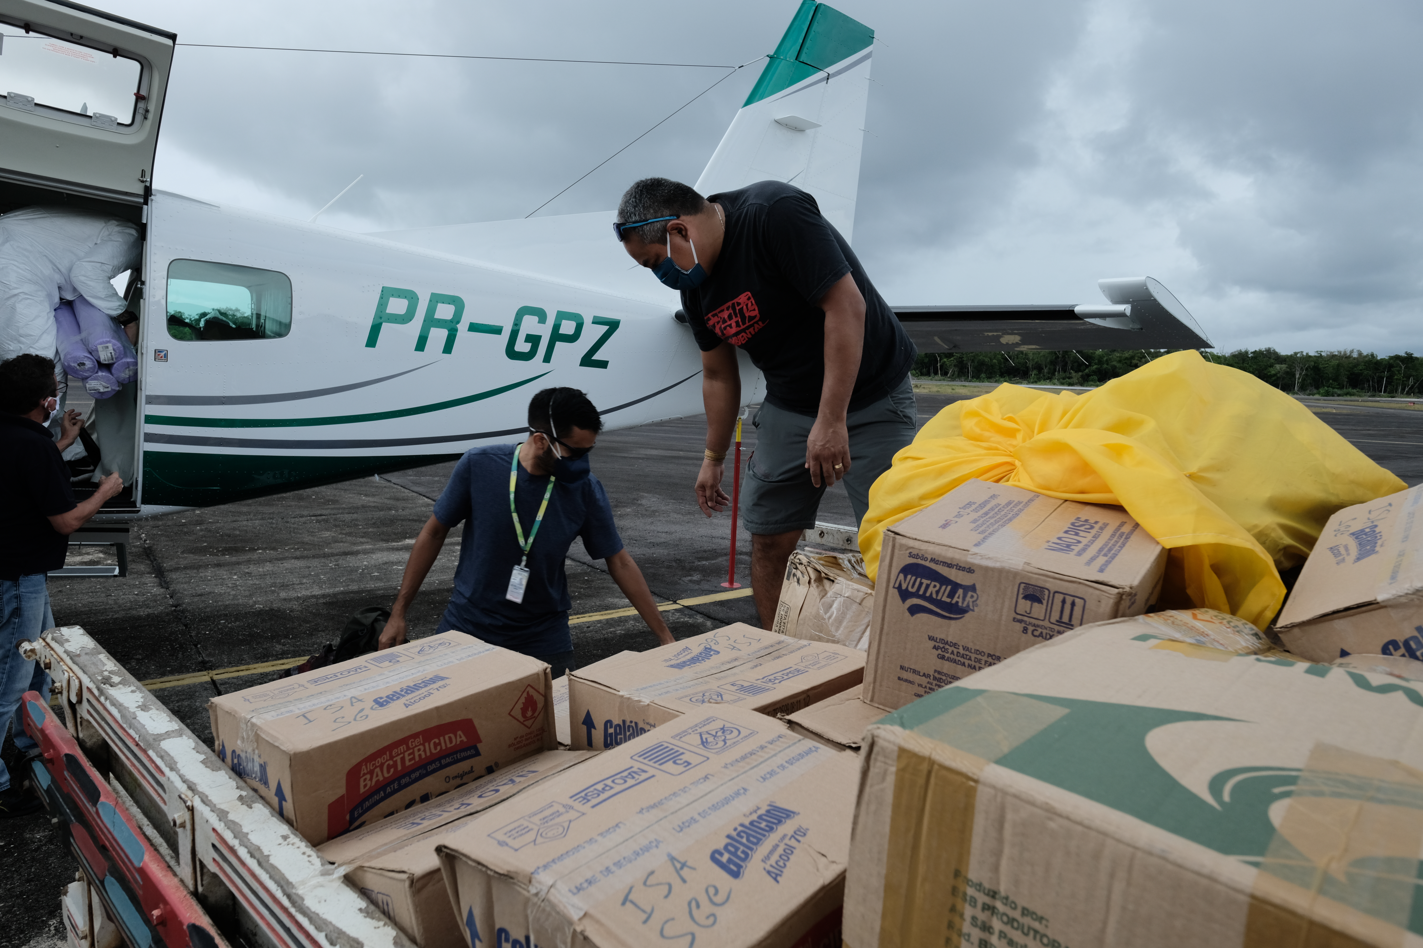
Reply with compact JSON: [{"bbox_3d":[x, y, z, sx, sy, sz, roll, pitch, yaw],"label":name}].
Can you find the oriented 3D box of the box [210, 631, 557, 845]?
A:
[{"bbox_3d":[-0.356,0.311,0.924,0.230,0.165,0.280,3,8,44],"label":"box"}]

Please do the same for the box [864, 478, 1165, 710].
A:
[{"bbox_3d":[0.328,0.145,0.883,0.219,0.190,0.254,15,19,33],"label":"box"}]

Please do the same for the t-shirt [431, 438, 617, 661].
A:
[{"bbox_3d":[-0.500,0.205,2.250,0.480,0.580,0.300,-1,8,-22],"label":"t-shirt"}]

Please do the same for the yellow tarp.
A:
[{"bbox_3d":[0.640,0.020,1.230,0.760,0.400,0.480,0,8,-17],"label":"yellow tarp"}]

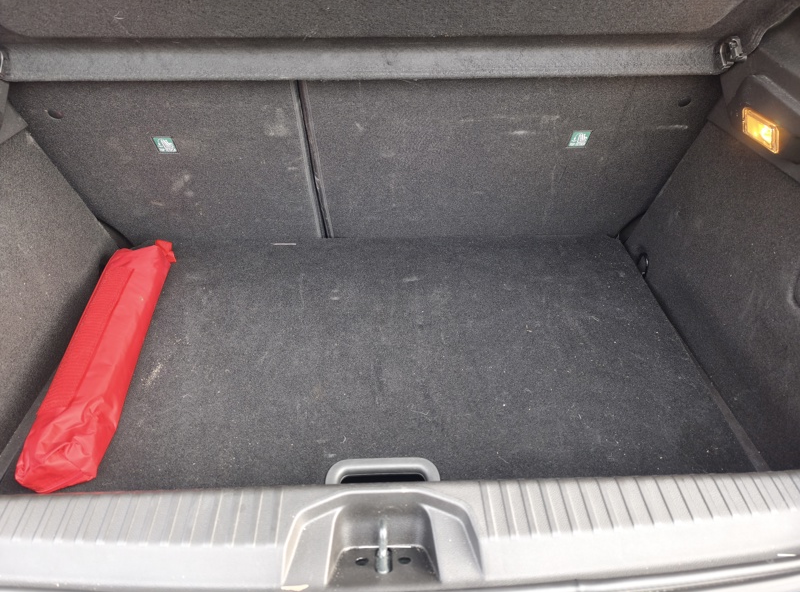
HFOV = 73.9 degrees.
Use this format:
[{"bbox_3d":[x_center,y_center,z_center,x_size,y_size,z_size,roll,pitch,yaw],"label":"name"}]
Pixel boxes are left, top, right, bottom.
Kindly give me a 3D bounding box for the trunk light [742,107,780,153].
[{"bbox_3d":[0.455,-0.210,0.664,0.016,0.040,0.064,-28,41,10],"label":"trunk light"}]

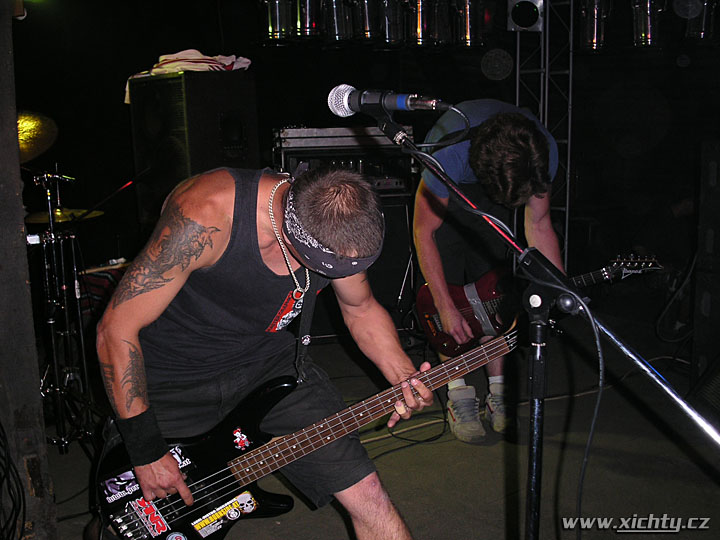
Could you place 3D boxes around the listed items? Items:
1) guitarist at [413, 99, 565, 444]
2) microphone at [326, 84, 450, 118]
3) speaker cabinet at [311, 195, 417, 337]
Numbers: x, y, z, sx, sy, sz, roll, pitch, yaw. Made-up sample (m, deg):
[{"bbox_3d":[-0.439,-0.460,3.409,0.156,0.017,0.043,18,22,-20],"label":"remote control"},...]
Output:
[{"bbox_3d":[0.420,0.020,2.670,0.540,1.190,0.720,-2,9,-7],"label":"guitarist"},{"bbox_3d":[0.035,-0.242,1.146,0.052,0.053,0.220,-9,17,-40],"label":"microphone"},{"bbox_3d":[-0.121,-0.019,4.340,0.760,0.750,0.360,-4,9,-16],"label":"speaker cabinet"}]

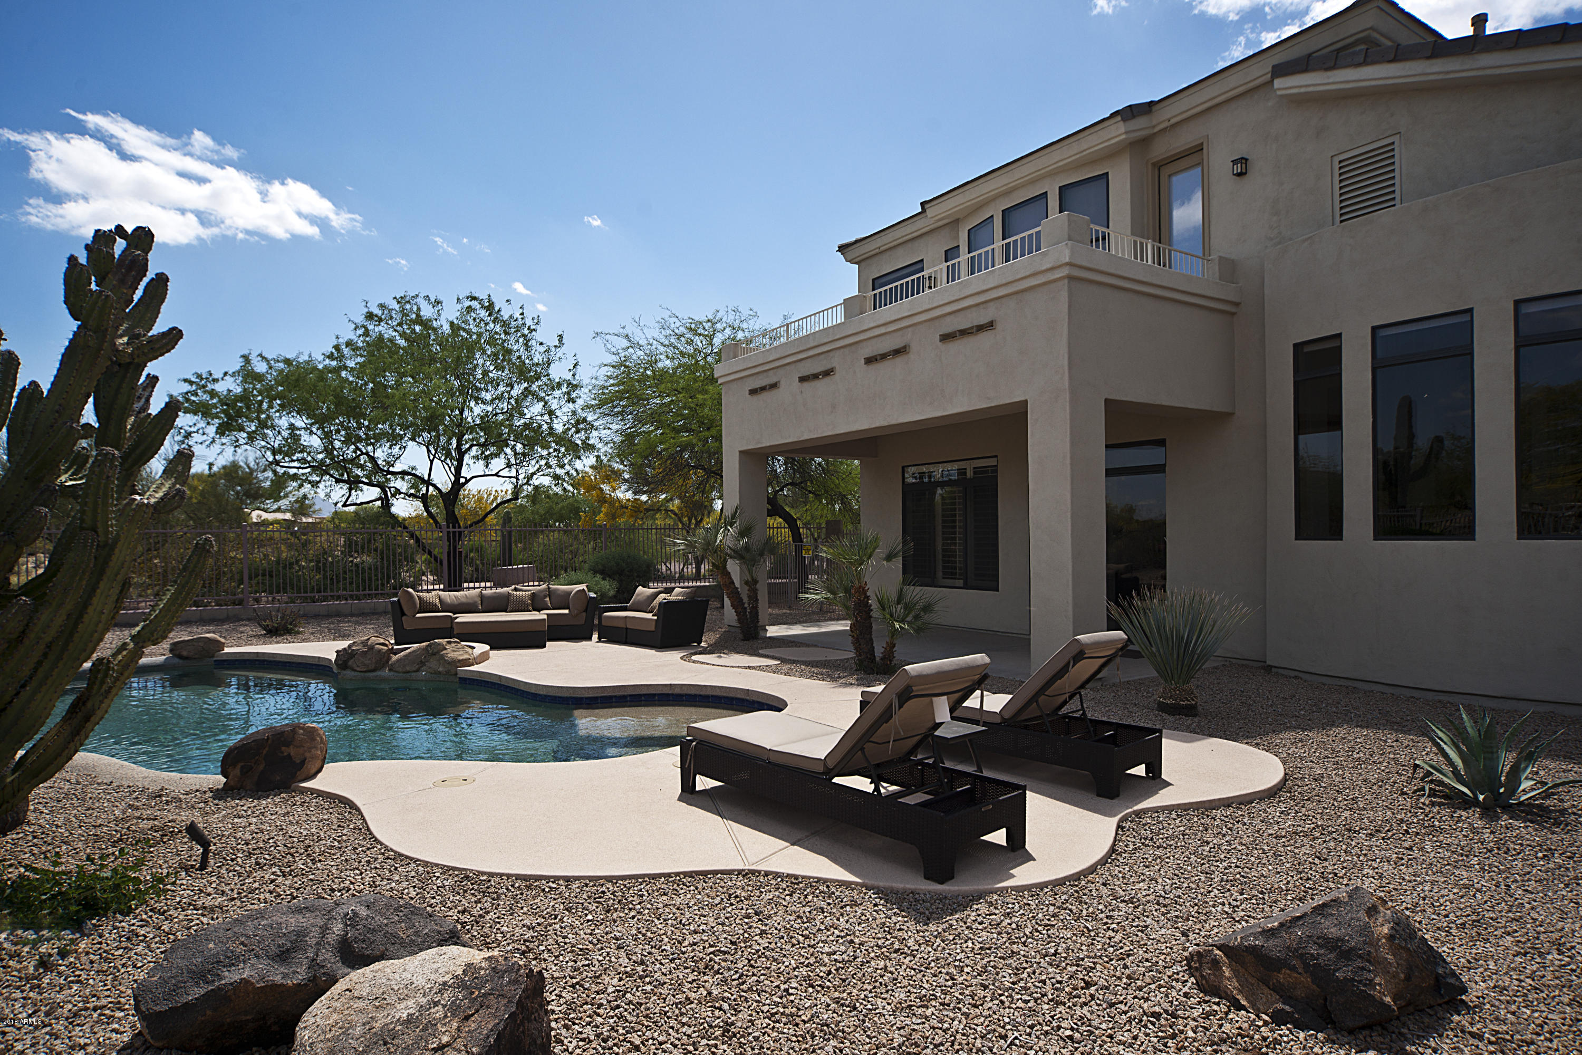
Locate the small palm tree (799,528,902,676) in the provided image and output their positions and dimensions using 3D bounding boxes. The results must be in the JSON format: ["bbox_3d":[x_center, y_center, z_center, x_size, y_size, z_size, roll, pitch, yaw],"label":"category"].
[{"bbox_3d":[0.738,0.886,10.500,1.250,1.680,1.200,0,-1,0],"label":"small palm tree"}]

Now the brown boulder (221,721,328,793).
[{"bbox_3d":[-3.325,1.424,5.649,0.650,0.420,0.500,0,0,-18],"label":"brown boulder"}]

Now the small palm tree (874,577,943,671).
[{"bbox_3d":[1.409,1.171,10.600,0.840,1.130,0.820,0,-1,0],"label":"small palm tree"}]

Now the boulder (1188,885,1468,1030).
[{"bbox_3d":[1.879,1.425,3.069,0.850,0.340,0.560,0,0,0],"label":"boulder"}]

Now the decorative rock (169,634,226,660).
[{"bbox_3d":[-8.311,1.670,12.300,0.800,0.360,0.520,0,-1,0],"label":"decorative rock"}]

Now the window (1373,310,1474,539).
[{"bbox_3d":[6.139,-0.961,8.527,0.120,2.158,0.838,0,-1,-32],"label":"window"}]

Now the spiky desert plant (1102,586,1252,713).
[{"bbox_3d":[3.377,1.055,7.612,1.180,1.060,1.160,-1,0,24],"label":"spiky desert plant"}]

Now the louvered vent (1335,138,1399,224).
[{"bbox_3d":[6.102,-3.660,9.324,0.100,0.800,0.675,0,-1,-33],"label":"louvered vent"}]

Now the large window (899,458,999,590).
[{"bbox_3d":[2.649,-0.022,14.781,0.120,2.118,2.322,0,-1,-33],"label":"large window"}]

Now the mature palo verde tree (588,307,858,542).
[{"bbox_3d":[-1.285,-1.754,21.500,7.300,7.100,6.800,0,-1,0],"label":"mature palo verde tree"}]

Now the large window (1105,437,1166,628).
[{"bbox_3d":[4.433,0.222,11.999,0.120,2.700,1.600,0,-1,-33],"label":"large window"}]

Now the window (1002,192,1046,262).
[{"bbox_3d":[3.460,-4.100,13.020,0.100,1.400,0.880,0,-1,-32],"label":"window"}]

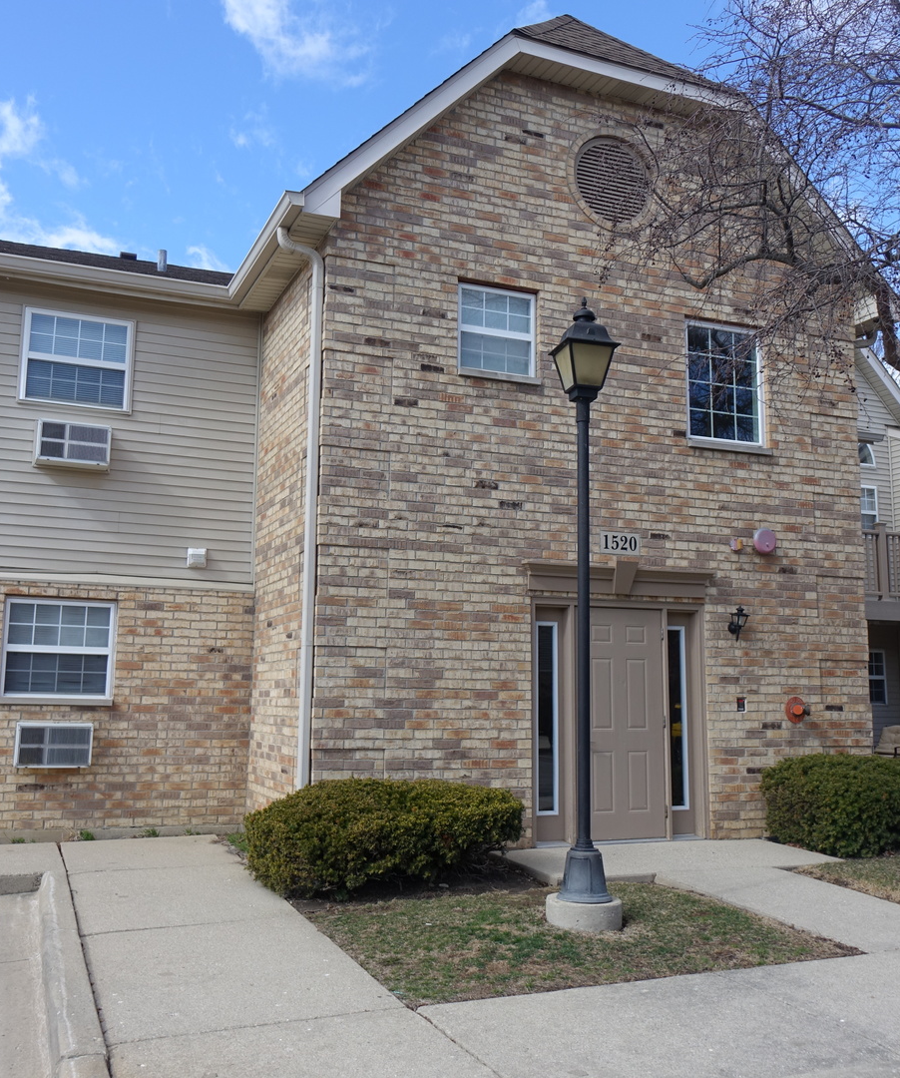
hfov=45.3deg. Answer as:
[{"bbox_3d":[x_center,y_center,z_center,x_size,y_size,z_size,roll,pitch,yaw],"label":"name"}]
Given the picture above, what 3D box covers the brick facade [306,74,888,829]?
[{"bbox_3d":[1.518,-0.779,9.946,5.650,6.940,0.250,4,-10,-22],"label":"brick facade"}]

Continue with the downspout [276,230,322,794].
[{"bbox_3d":[-1.284,-0.095,8.666,0.405,5.050,0.110,4,-10,-22],"label":"downspout"}]

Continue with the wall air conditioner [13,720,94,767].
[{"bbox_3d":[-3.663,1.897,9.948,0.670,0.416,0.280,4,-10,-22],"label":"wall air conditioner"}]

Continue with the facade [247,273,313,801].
[{"bbox_3d":[-1.438,0.059,9.822,0.240,5.220,2.440,4,-10,-22],"label":"facade"}]

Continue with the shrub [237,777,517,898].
[{"bbox_3d":[-0.463,1.998,7.466,1.940,0.670,1.230,4,-10,-22],"label":"shrub"}]

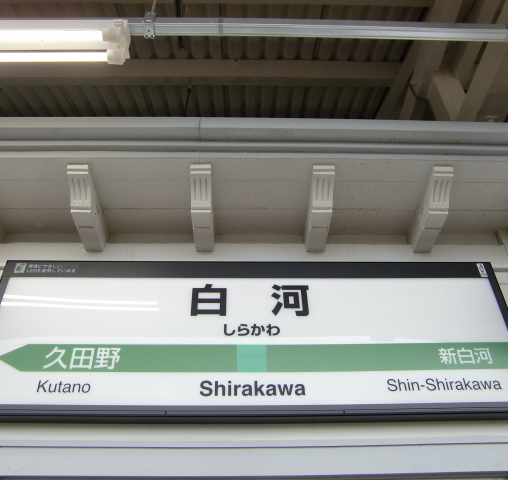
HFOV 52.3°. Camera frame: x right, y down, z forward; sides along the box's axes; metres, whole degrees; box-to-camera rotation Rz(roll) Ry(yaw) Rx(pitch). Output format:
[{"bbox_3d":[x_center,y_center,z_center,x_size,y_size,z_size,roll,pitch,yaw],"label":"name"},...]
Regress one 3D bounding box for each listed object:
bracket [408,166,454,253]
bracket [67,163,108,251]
[{"bbox_3d":[0.720,-0.111,2.091,0.074,0.103,0.389,0,-40,-1],"label":"bracket"},{"bbox_3d":[-0.662,-0.115,2.055,0.074,0.103,0.389,0,-40,-1],"label":"bracket"}]

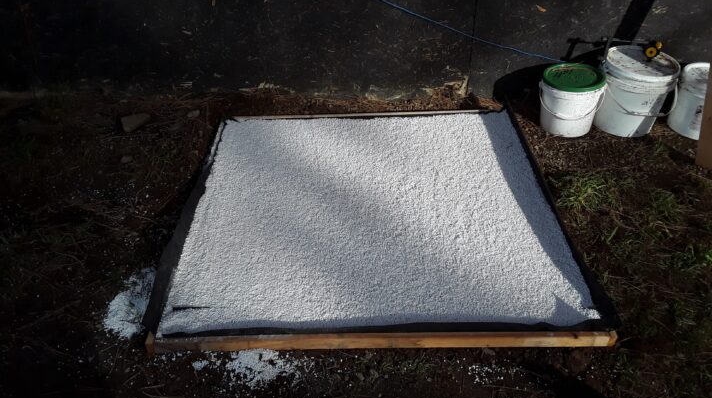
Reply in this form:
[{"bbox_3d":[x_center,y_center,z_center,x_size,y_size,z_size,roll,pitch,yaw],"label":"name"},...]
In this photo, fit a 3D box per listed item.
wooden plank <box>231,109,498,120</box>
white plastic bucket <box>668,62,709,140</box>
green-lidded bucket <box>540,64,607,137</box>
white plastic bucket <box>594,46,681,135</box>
[{"bbox_3d":[0.048,-0.367,2.663,1.270,0.050,0.025,-1,38,-1],"label":"wooden plank"},{"bbox_3d":[1.533,-0.421,2.521,0.268,0.255,0.265,0,38,0],"label":"white plastic bucket"},{"bbox_3d":[0.952,-0.434,2.561,0.270,0.232,0.265,0,38,0],"label":"green-lidded bucket"},{"bbox_3d":[1.219,-0.467,2.536,0.302,0.308,0.298,0,38,0],"label":"white plastic bucket"}]

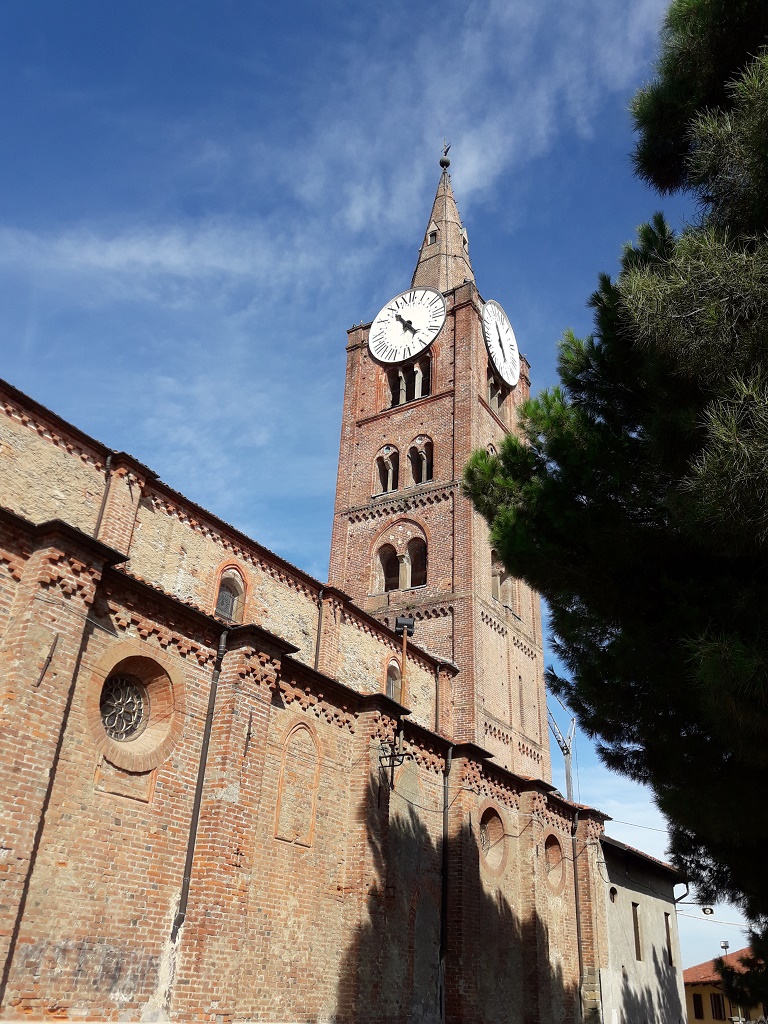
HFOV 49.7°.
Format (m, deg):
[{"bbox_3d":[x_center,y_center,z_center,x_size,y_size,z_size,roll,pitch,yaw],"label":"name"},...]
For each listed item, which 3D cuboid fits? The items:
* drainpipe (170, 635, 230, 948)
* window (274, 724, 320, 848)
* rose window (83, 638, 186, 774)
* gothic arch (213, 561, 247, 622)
[{"bbox_3d":[-2.851,4.210,13.225,0.220,4.700,0.130,-15,-34,29],"label":"drainpipe"},{"bbox_3d":[-1.561,5.015,15.496,0.160,2.220,1.150,-15,-34,29],"label":"window"},{"bbox_3d":[-3.849,2.987,12.651,0.380,1.950,1.950,-15,-34,29],"label":"rose window"},{"bbox_3d":[-4.058,2.216,21.848,0.270,1.750,1.140,-15,-34,29],"label":"gothic arch"}]

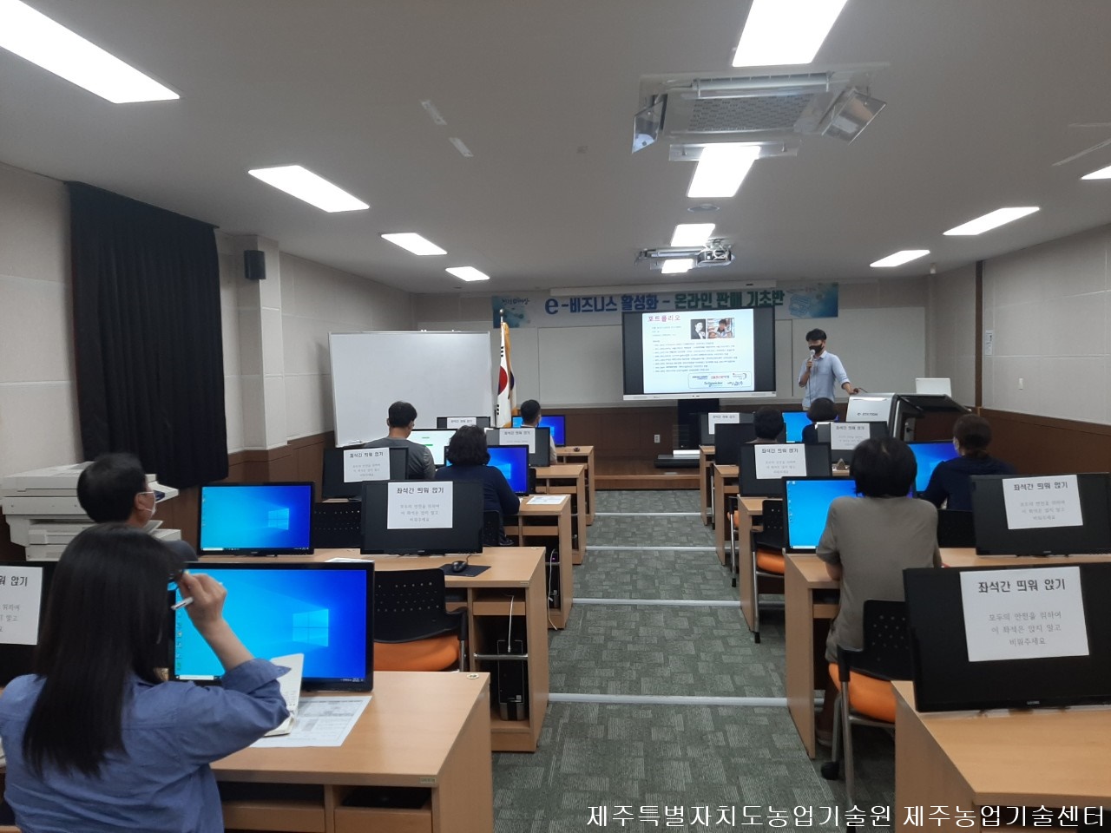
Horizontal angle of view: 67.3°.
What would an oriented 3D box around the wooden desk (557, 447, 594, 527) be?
[{"bbox_3d":[-0.420,0.719,8.568,1.600,0.705,0.580,-1,3,6],"label":"wooden desk"}]

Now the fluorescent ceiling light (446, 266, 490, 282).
[{"bbox_3d":[-1.010,-1.681,9.759,0.300,0.070,1.220,-1,4,5],"label":"fluorescent ceiling light"}]

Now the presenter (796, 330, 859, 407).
[{"bbox_3d":[3.353,-0.211,10.327,0.660,1.750,0.420,0,4,26],"label":"presenter"}]

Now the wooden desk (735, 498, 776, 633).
[{"bbox_3d":[1.939,0.849,4.948,1.600,0.705,0.580,-1,3,6],"label":"wooden desk"}]

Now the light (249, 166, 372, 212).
[{"bbox_3d":[-1.480,-1.417,5.153,0.290,0.060,1.210,-1,4,5],"label":"light"}]

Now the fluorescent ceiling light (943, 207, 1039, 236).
[{"bbox_3d":[3.818,-1.726,7.367,0.305,0.060,1.240,-1,3,6],"label":"fluorescent ceiling light"}]

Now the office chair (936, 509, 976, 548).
[{"bbox_3d":[2.126,0.848,4.419,0.590,0.800,0.560,-1,4,5],"label":"office chair"}]

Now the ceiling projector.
[{"bbox_3d":[1.504,-1.503,7.864,0.340,0.140,0.290,-1,3,6],"label":"ceiling projector"}]

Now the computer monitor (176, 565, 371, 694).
[{"bbox_3d":[-0.771,0.569,2.273,0.565,0.338,0.070,-1,-4,4],"label":"computer monitor"}]

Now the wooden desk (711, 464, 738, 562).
[{"bbox_3d":[2.101,0.754,6.578,1.600,0.705,0.580,-1,3,6],"label":"wooden desk"}]

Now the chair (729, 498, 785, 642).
[{"bbox_3d":[1.397,0.862,4.861,0.570,0.810,0.530,-1,4,6],"label":"chair"}]

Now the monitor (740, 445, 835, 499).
[{"bbox_3d":[1.413,0.335,5.125,0.558,0.355,0.170,-1,4,3],"label":"monitor"}]

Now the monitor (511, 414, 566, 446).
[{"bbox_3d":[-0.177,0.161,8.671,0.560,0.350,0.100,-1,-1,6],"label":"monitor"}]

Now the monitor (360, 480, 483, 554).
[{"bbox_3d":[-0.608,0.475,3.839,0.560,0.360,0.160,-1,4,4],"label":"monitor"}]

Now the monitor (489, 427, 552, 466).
[{"bbox_3d":[-0.318,0.266,6.923,0.558,0.355,0.170,-1,4,5],"label":"monitor"}]

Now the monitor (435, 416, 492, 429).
[{"bbox_3d":[-0.939,0.171,8.583,0.565,0.338,0.070,-1,-4,6],"label":"monitor"}]

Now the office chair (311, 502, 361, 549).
[{"bbox_3d":[-1.306,0.896,5.208,0.590,0.800,0.560,-1,4,5],"label":"office chair"}]

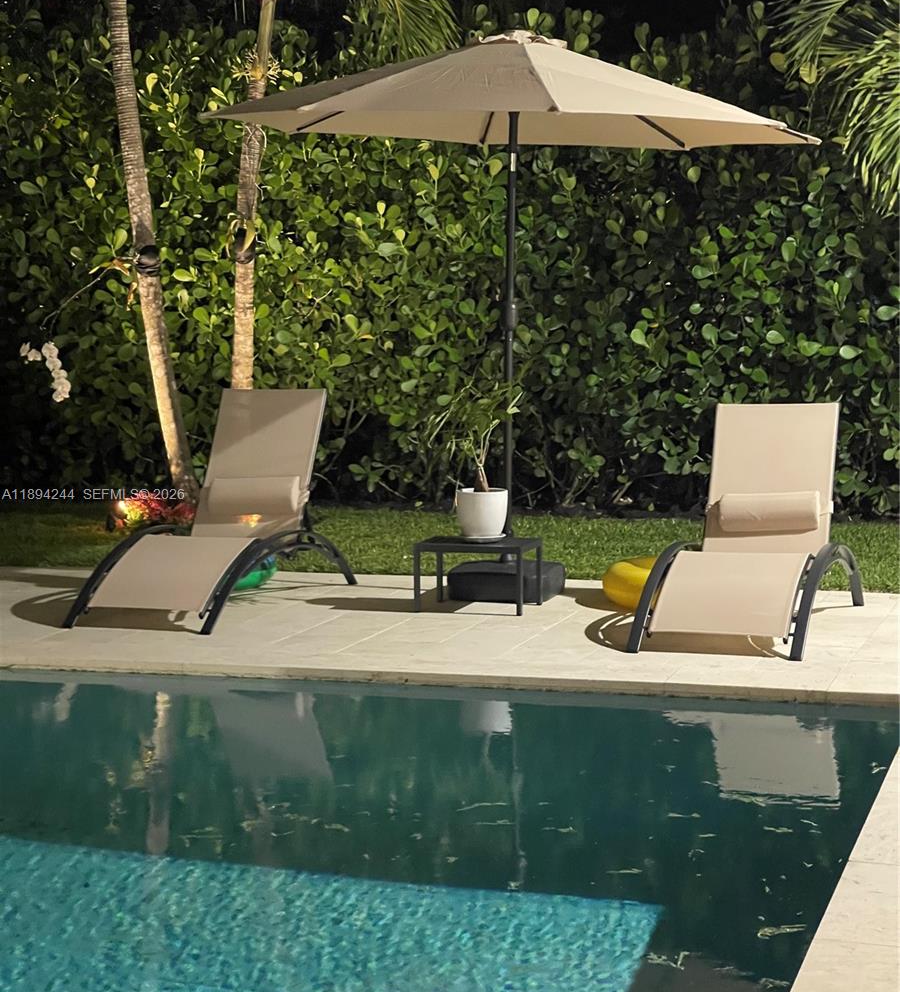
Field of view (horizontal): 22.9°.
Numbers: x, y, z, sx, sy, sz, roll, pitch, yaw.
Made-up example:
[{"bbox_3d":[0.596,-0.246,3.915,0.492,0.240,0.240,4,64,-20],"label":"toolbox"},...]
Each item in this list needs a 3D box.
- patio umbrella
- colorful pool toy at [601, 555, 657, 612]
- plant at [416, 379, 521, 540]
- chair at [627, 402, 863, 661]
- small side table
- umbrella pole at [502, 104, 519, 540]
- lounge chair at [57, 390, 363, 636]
[{"bbox_3d":[0.264,-0.794,9.620,2.588,2.412,2.588,0,5,0],"label":"patio umbrella"},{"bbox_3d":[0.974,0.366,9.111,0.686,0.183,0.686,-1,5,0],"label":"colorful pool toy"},{"bbox_3d":[0.084,-0.146,9.119,0.425,0.654,0.406,-1,5,0],"label":"plant"},{"bbox_3d":[1.161,0.091,8.531,0.639,0.830,1.556,1,6,18],"label":"chair"},{"bbox_3d":[0.120,0.328,9.095,0.448,0.271,0.338,1,6,16],"label":"small side table"},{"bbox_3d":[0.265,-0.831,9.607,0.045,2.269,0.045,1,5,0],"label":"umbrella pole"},{"bbox_3d":[-0.965,0.019,9.236,0.639,0.875,1.600,1,6,19],"label":"lounge chair"}]

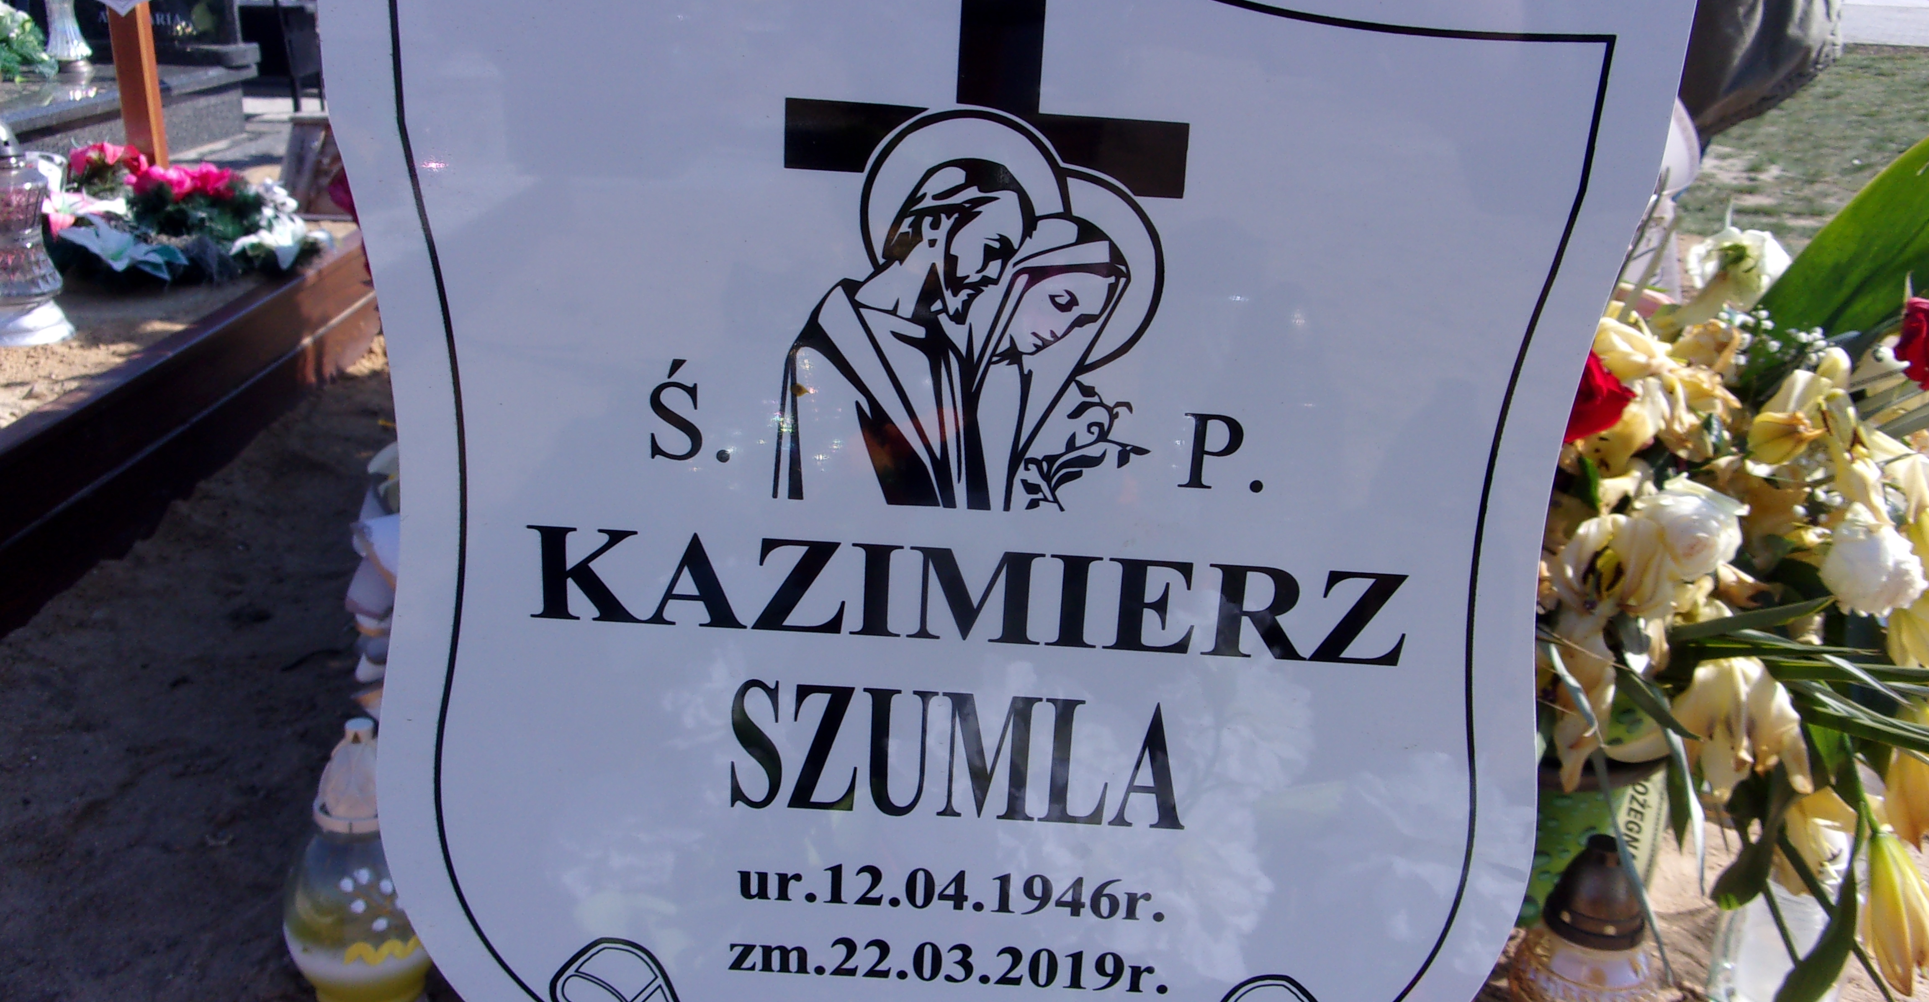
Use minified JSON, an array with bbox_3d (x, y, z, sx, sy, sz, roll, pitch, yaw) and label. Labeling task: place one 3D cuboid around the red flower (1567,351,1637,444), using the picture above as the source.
[{"bbox_3d":[0.431,-0.071,1.080,0.070,0.062,0.066,9,22,16],"label":"red flower"}]

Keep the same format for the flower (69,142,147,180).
[{"bbox_3d":[-1.810,-0.719,3.300,0.160,0.085,0.130,-1,22,-9],"label":"flower"}]

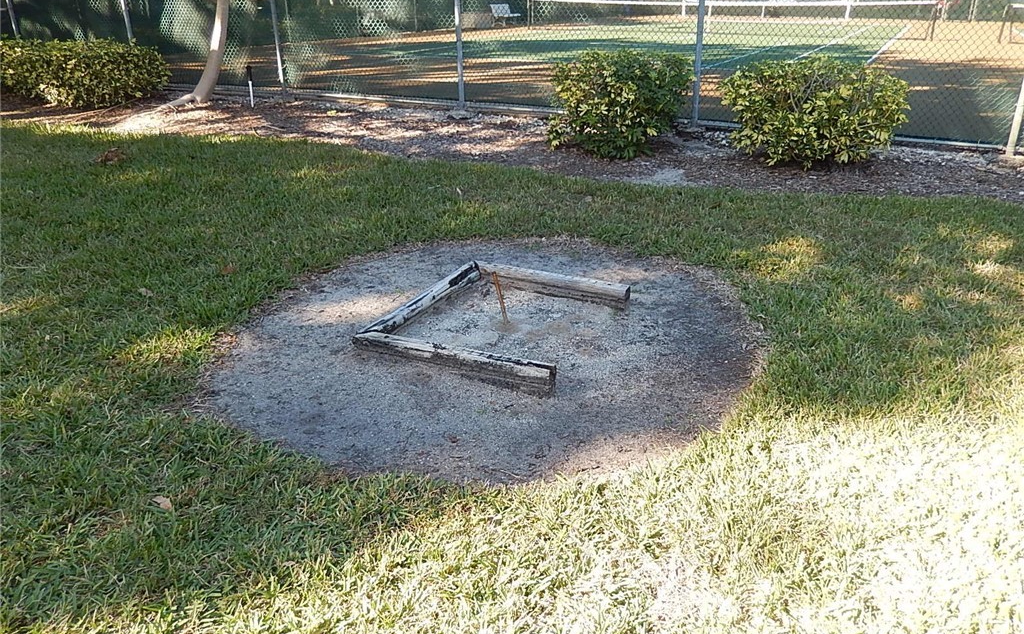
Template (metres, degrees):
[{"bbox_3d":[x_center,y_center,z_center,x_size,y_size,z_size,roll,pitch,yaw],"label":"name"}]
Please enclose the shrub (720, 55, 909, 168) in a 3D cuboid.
[{"bbox_3d":[2.765,-1.932,6.860,1.620,0.885,1.200,12,26,25],"label":"shrub"}]

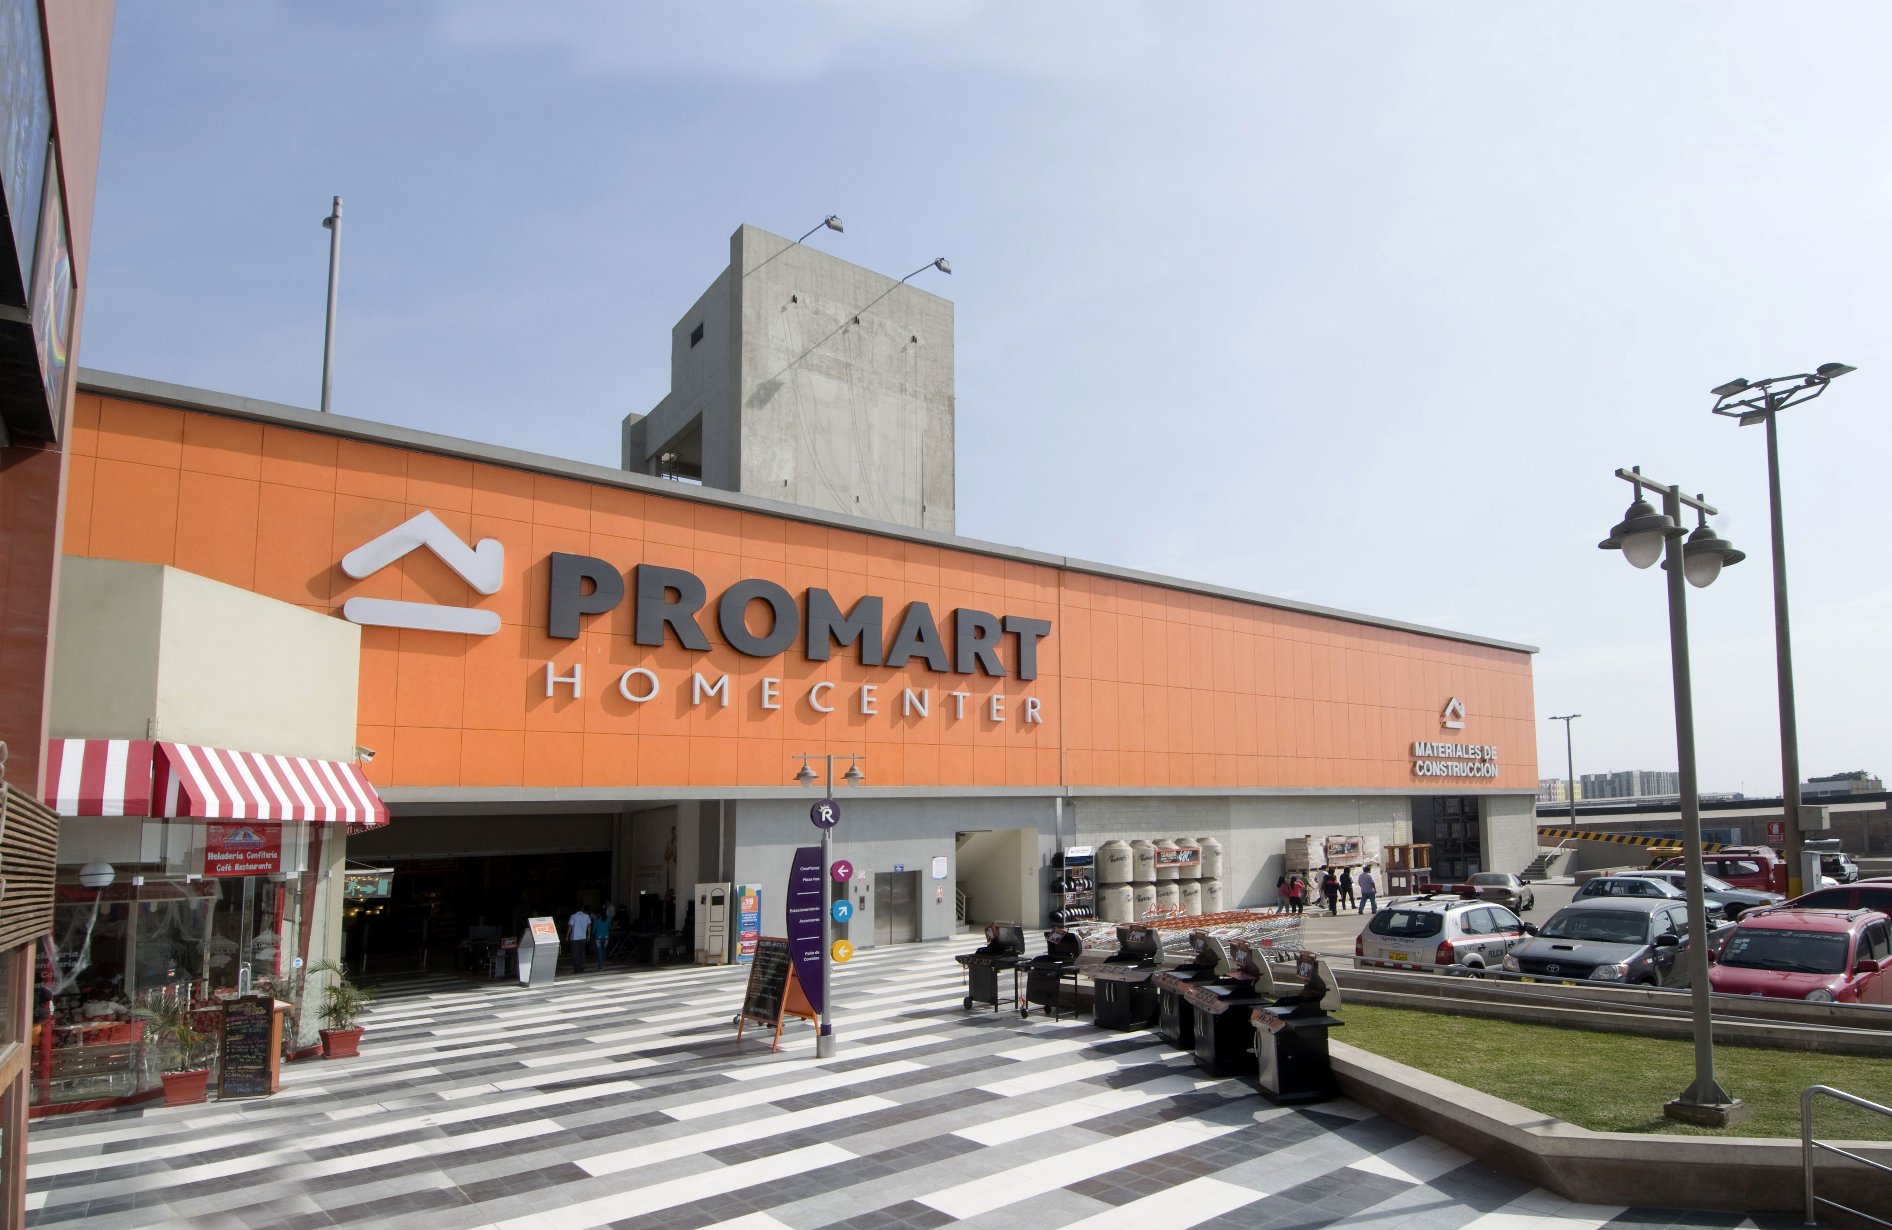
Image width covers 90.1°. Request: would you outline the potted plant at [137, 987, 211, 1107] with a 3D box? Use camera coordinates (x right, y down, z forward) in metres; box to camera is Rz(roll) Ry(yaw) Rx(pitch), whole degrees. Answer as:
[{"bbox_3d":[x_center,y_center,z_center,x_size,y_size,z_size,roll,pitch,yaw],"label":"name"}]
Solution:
[{"bbox_3d":[-10.103,5.681,12.439,0.800,1.300,0.800,10,-15,-44],"label":"potted plant"}]

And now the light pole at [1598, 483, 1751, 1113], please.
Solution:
[{"bbox_3d":[5.498,1.351,7.050,1.750,4.750,0.600,5,-10,-35],"label":"light pole"}]

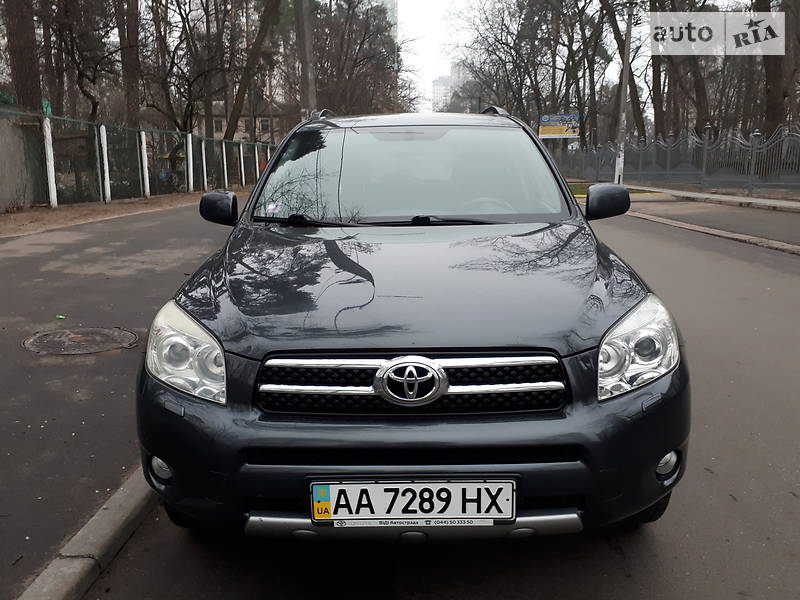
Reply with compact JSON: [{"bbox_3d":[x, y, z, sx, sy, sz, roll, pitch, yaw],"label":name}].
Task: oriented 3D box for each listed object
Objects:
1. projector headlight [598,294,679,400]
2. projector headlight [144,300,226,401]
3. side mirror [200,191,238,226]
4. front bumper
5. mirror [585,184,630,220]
[{"bbox_3d":[0.704,0.126,1.832,0.345,0.238,0.430,-1,12,2],"label":"projector headlight"},{"bbox_3d":[-0.631,0.139,1.867,0.345,0.238,0.430,-1,12,2],"label":"projector headlight"},{"bbox_3d":[-0.836,-0.431,2.946,0.220,0.172,0.150,-1,12,2],"label":"side mirror"},{"bbox_3d":[0.038,0.401,1.831,1.800,0.615,0.580,-1,12,2],"label":"front bumper"},{"bbox_3d":[0.954,-0.448,2.899,0.220,0.172,0.150,-1,12,2],"label":"mirror"}]

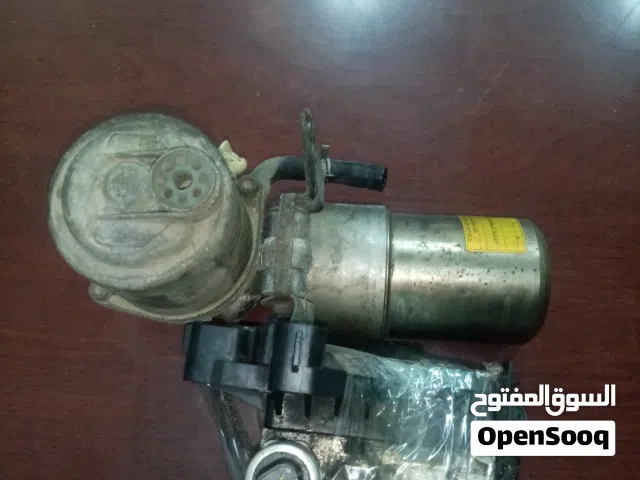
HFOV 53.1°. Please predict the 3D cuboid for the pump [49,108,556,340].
[{"bbox_3d":[0.004,-0.006,0.337,0.248,0.120,0.118,2,75,1],"label":"pump"}]

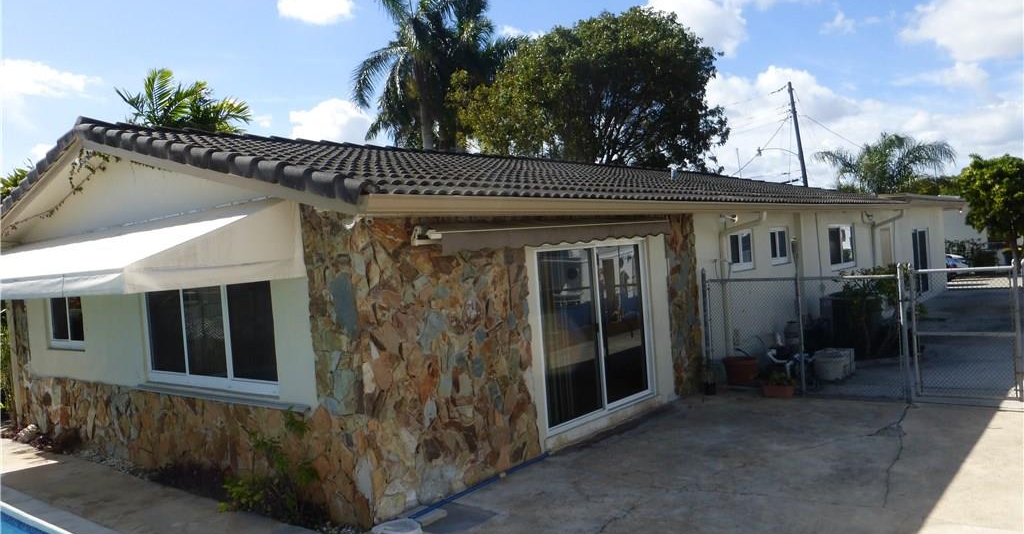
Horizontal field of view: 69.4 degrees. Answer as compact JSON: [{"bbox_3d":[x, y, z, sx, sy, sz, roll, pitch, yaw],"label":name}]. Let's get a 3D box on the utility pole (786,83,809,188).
[{"bbox_3d":[17.815,-5.489,45.035,0.300,11.630,0.300,-9,0,41],"label":"utility pole"}]

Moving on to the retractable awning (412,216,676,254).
[{"bbox_3d":[0.613,-0.391,8.232,0.280,0.270,4.340,-4,1,41],"label":"retractable awning"}]

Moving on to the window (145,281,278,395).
[{"bbox_3d":[-3.401,0.709,8.138,2.860,1.270,0.120,-4,1,41],"label":"window"}]

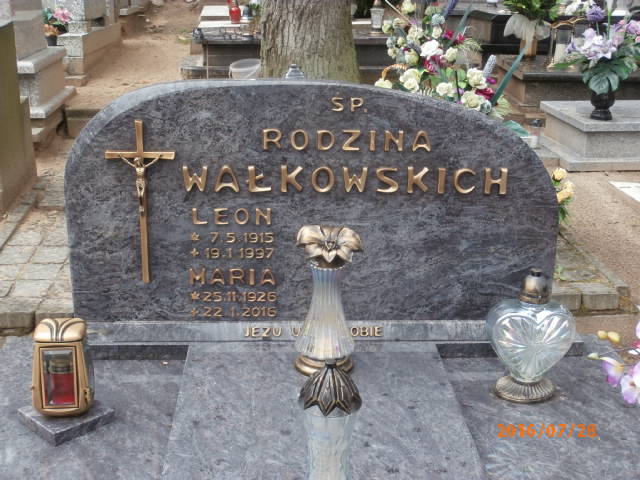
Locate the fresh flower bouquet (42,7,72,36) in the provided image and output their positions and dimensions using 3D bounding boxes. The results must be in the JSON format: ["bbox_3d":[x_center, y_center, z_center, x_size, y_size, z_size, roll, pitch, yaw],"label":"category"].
[{"bbox_3d":[-2.265,-1.886,7.500,0.250,0.250,0.220,-1,19,-3],"label":"fresh flower bouquet"}]

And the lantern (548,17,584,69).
[{"bbox_3d":[2.171,-1.732,7.700,0.260,0.440,0.250,-1,19,-3],"label":"lantern"}]

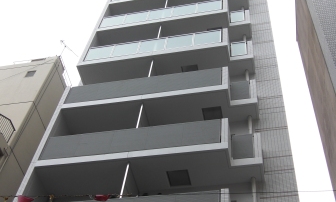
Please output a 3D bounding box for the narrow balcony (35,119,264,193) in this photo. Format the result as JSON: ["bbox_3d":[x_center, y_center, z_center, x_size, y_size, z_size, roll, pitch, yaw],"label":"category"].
[{"bbox_3d":[-0.518,1.704,14.992,6.537,1.354,1.317,-7,-57,11],"label":"narrow balcony"}]

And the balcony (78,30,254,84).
[{"bbox_3d":[0.008,-1.560,19.757,6.587,1.354,1.317,-7,-57,11],"label":"balcony"}]

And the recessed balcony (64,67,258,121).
[{"bbox_3d":[-0.273,0.064,18.254,6.902,1.450,1.390,-7,-57,11],"label":"recessed balcony"}]

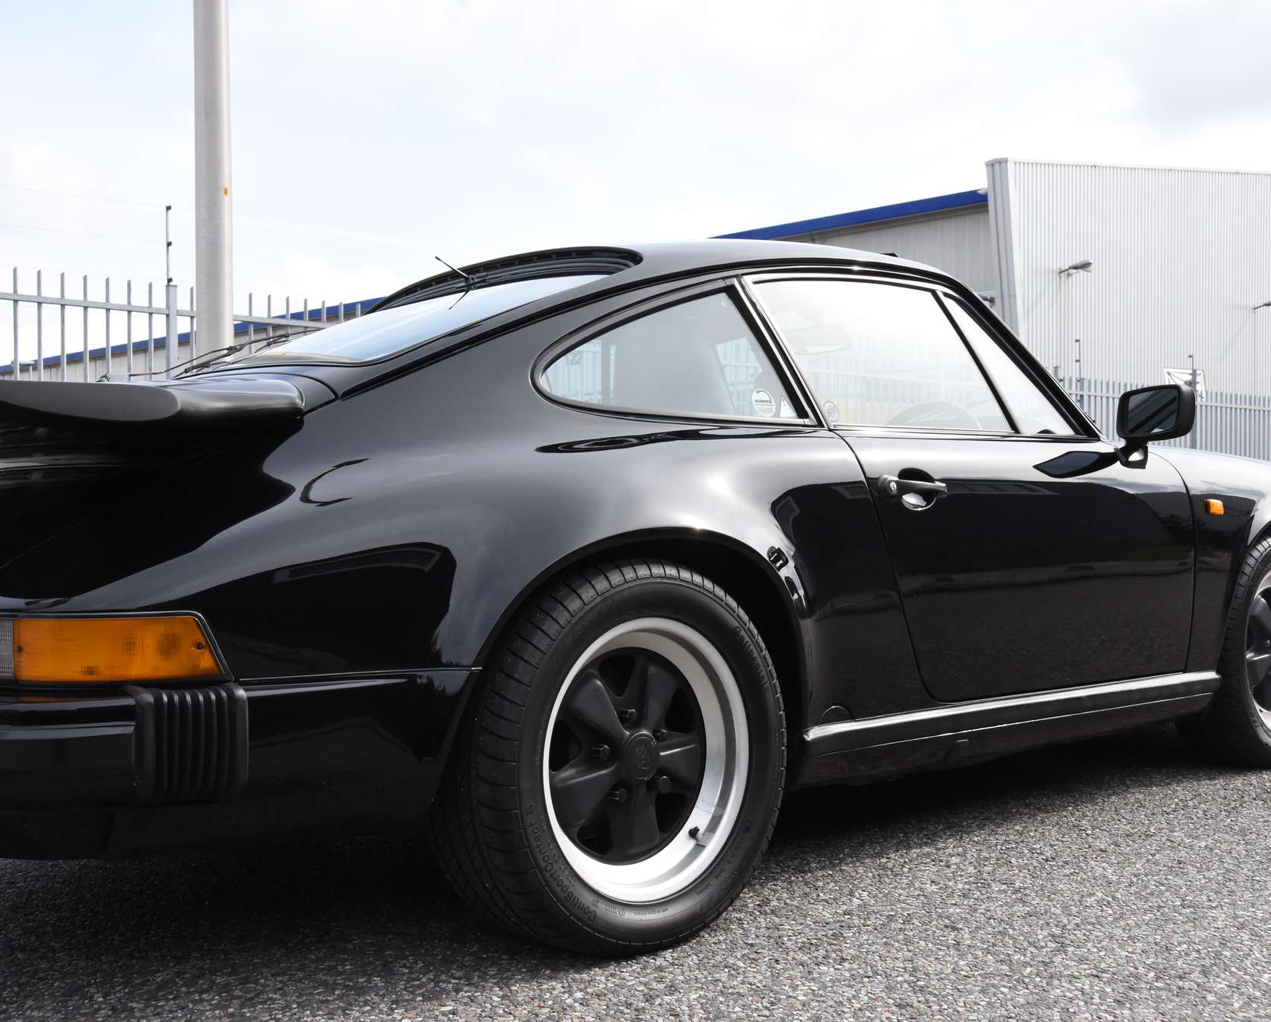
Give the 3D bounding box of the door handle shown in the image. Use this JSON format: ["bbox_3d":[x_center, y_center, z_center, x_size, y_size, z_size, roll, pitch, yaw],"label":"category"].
[{"bbox_3d":[0.529,-0.036,2.683,0.185,0.065,0.048,-1,-1,-42],"label":"door handle"}]

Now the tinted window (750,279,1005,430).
[{"bbox_3d":[0.517,-0.306,2.891,0.650,0.320,0.050,-1,-25,-42],"label":"tinted window"}]

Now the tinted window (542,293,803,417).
[{"bbox_3d":[0.058,-0.290,2.497,0.563,0.285,0.050,-1,-25,-38],"label":"tinted window"}]

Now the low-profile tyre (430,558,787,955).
[{"bbox_3d":[-0.040,0.387,2.282,0.630,0.622,0.225,-1,-1,-42],"label":"low-profile tyre"}]

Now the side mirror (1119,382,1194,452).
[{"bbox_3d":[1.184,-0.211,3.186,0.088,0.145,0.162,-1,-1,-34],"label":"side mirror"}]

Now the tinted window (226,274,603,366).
[{"bbox_3d":[-0.559,-0.351,2.779,0.630,0.090,1.080,-25,16,-40],"label":"tinted window"}]

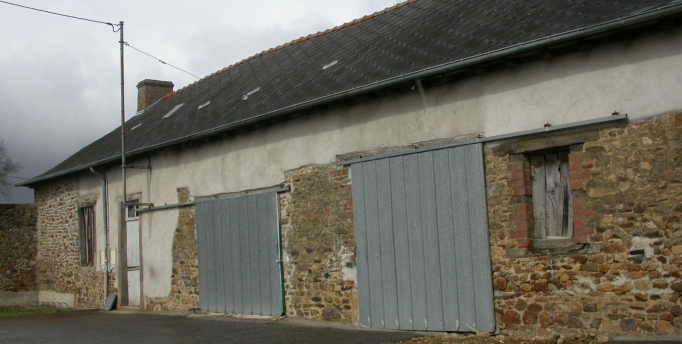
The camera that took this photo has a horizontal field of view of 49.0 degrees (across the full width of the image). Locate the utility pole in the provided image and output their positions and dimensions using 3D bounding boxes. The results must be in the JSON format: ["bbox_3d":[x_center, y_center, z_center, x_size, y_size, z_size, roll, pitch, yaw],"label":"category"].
[{"bbox_3d":[-4.248,-0.205,14.669,0.080,5.633,0.080,2,-8,-42],"label":"utility pole"}]

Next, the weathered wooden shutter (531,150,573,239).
[{"bbox_3d":[2.377,0.255,8.407,0.050,0.972,0.522,2,-8,-42],"label":"weathered wooden shutter"}]

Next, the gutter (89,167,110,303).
[{"bbox_3d":[-5.252,1.371,16.289,0.377,2.915,0.100,2,-8,-42],"label":"gutter"}]

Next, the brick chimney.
[{"bbox_3d":[-5.398,-2.196,21.808,0.943,0.884,0.486,2,-8,-42],"label":"brick chimney"}]

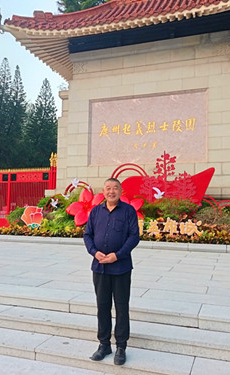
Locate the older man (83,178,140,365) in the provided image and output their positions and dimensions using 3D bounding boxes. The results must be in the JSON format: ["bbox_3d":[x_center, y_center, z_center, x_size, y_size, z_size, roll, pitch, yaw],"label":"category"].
[{"bbox_3d":[-0.029,0.780,3.412,0.560,1.700,0.360,0,-3,3],"label":"older man"}]

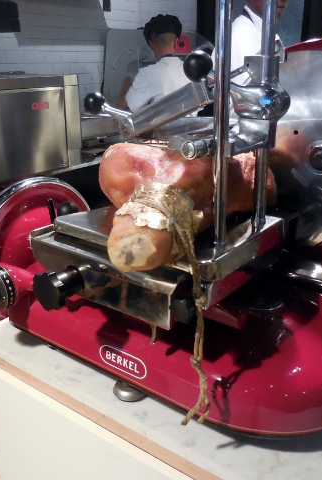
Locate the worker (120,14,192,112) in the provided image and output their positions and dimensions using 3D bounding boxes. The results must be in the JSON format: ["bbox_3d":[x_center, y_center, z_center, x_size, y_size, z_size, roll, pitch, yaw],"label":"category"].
[{"bbox_3d":[0.029,-0.499,2.910,0.540,1.680,0.460,-6,21,-14],"label":"worker"}]

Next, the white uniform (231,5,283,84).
[{"bbox_3d":[0.382,-0.626,2.025,0.320,0.700,0.470,1,21,5],"label":"white uniform"}]

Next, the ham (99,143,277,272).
[{"bbox_3d":[0.017,-0.073,0.716,0.240,0.145,0.345,14,25,34],"label":"ham"}]

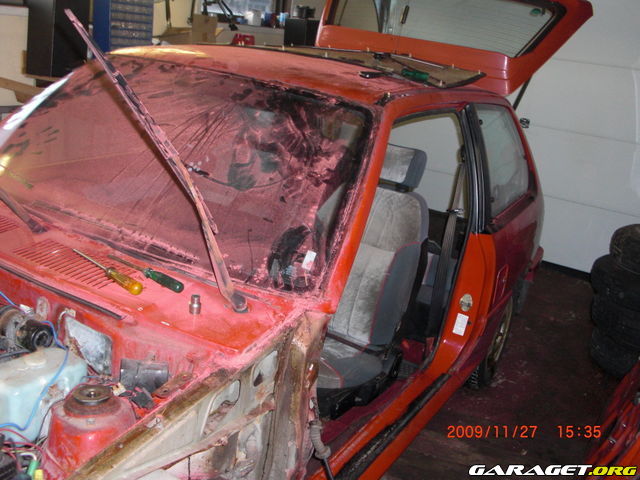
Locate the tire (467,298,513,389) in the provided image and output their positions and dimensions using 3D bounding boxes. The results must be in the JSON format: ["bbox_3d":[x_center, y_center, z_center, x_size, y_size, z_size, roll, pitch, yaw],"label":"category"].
[{"bbox_3d":[0.794,0.412,3.243,0.180,0.560,0.560,17,19,28],"label":"tire"}]

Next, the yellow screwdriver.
[{"bbox_3d":[-0.488,0.065,1.507,0.031,0.031,0.285,-15,26,-42],"label":"yellow screwdriver"}]

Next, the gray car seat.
[{"bbox_3d":[0.051,0.089,2.535,0.500,0.880,0.770,17,19,28],"label":"gray car seat"}]

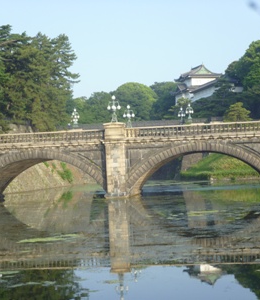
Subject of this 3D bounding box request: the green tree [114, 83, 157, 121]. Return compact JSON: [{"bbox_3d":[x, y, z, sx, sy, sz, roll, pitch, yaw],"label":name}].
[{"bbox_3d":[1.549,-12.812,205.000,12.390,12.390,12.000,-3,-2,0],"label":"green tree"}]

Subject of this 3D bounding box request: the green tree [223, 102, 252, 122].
[{"bbox_3d":[22.888,-7.878,155.000,6.387,4.471,6.000,-3,-2,0],"label":"green tree"}]

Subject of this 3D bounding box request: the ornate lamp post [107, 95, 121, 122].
[{"bbox_3d":[-1.570,-4.042,72.667,1.350,2.738,1.350,-3,-2,7],"label":"ornate lamp post"}]

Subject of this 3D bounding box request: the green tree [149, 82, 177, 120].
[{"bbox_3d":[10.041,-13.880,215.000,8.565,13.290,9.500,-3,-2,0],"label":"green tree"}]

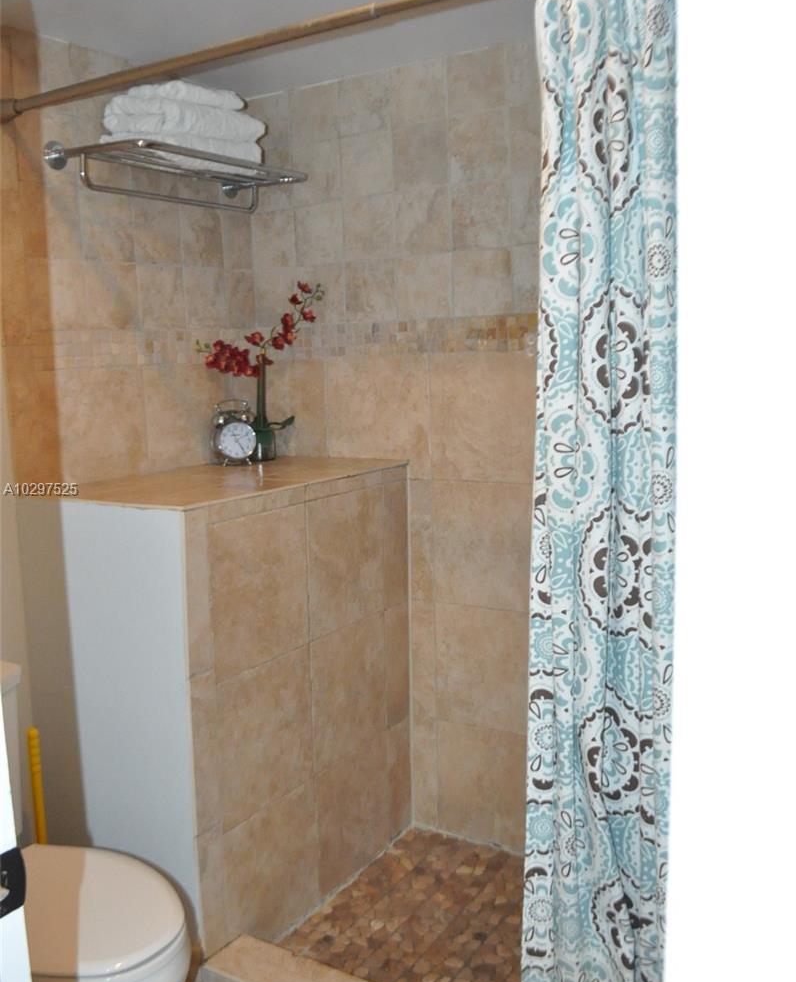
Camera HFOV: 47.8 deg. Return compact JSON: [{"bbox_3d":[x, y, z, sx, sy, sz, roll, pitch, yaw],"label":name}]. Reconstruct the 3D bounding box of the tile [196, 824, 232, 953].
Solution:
[{"bbox_3d":[-0.388,0.839,1.886,0.010,0.247,0.078,4,10,33],"label":"tile"}]

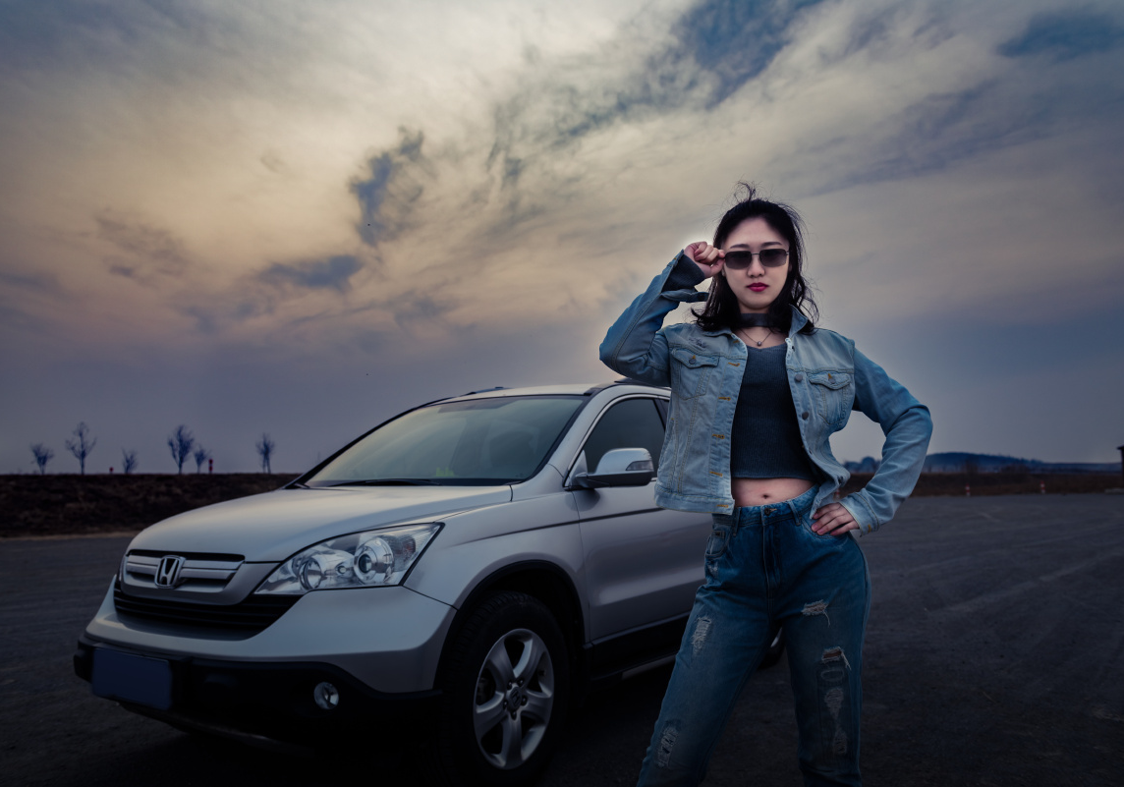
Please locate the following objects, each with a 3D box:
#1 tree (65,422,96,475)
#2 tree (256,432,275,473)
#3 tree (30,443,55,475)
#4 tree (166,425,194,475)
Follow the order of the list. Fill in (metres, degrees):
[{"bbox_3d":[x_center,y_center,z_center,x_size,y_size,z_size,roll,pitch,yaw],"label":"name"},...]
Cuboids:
[{"bbox_3d":[-36.684,4.218,65.000,2.362,3.936,2.244,0,-5,0],"label":"tree"},{"bbox_3d":[-22.935,4.663,66.000,1.485,3.236,1.410,0,-5,0],"label":"tree"},{"bbox_3d":[-40.236,5.044,66.000,1.903,2.474,1.808,0,-5,0],"label":"tree"},{"bbox_3d":[-29.055,4.293,65.000,2.024,3.786,1.923,0,-5,0],"label":"tree"}]

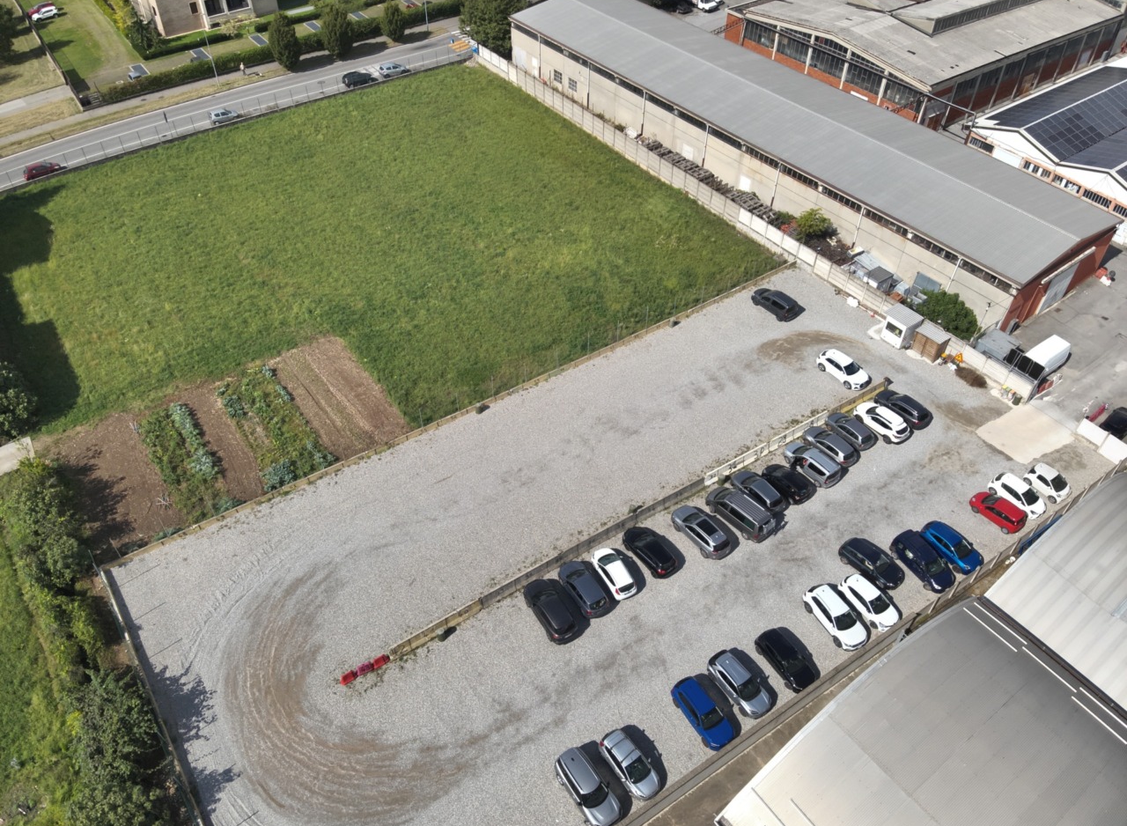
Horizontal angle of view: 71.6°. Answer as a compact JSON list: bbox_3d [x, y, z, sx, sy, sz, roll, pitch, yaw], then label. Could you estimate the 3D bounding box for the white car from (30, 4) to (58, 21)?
[{"bbox_3d":[-82.205,-62.936,123.482,1.779,1.572,4.018,27,51,24],"label":"white car"}]

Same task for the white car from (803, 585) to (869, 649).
[{"bbox_3d":[16.853,12.531,48.462,1.829,1.528,4.490,-23,50,-21],"label":"white car"}]

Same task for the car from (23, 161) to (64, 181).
[{"bbox_3d":[-58.221,-27.144,87.214,4.000,1.480,1.730,-34,55,-29],"label":"car"}]

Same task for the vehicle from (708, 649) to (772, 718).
[{"bbox_3d":[10.267,15.620,45.444,1.775,1.534,4.166,-26,51,-23],"label":"vehicle"}]

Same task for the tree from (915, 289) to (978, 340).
[{"bbox_3d":[33.700,-8.781,68.537,4.200,3.400,5.200,-26,51,-23],"label":"tree"}]

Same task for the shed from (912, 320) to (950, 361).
[{"bbox_3d":[32.302,-6.173,68.880,1.588,2.070,2.433,-27,50,-27],"label":"shed"}]

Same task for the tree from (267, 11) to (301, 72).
[{"bbox_3d":[-37.685,-50.326,105.717,4.526,7.376,4.526,0,46,0],"label":"tree"}]

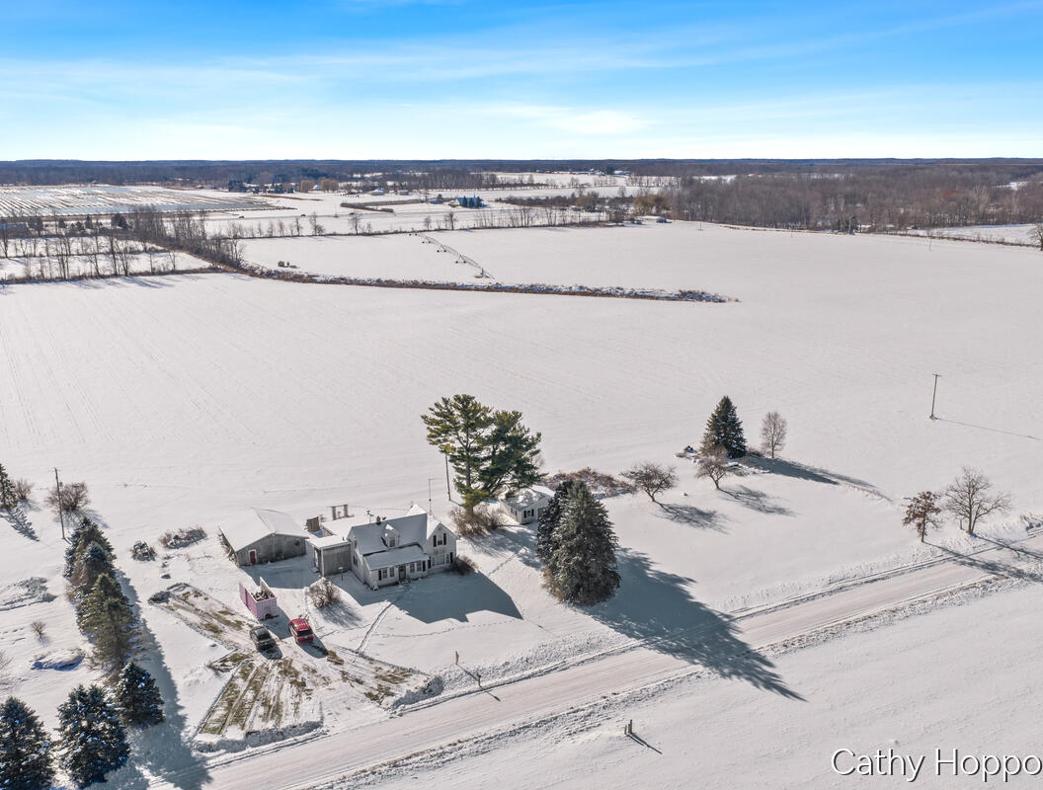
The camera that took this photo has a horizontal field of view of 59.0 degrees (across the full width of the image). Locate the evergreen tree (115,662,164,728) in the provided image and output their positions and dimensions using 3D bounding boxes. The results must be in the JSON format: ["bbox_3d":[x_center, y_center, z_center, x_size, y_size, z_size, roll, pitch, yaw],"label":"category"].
[{"bbox_3d":[-38.107,29.197,91.372,4.797,6.057,4.797,-7,16,-24],"label":"evergreen tree"}]

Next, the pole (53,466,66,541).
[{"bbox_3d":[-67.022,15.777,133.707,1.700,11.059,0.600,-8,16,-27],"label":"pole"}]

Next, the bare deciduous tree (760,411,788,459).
[{"bbox_3d":[46.415,7.477,169.548,5.087,8.917,4.832,4,15,15],"label":"bare deciduous tree"}]

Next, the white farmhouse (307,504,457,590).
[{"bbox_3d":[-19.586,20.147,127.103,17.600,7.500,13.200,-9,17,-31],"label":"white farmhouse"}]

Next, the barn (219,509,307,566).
[{"bbox_3d":[-37.352,20.080,133.849,10.000,4.300,10.800,-7,16,-26],"label":"barn"}]

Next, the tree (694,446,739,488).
[{"bbox_3d":[32.492,12.462,154.326,7.110,6.887,6.755,3,15,12],"label":"tree"}]

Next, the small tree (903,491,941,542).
[{"bbox_3d":[57.520,17.547,132.388,5.532,7.884,5.256,7,16,24],"label":"small tree"}]

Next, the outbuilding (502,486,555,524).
[{"bbox_3d":[2.232,17.312,147.711,8.800,3.500,7.000,-8,16,-28],"label":"outbuilding"}]

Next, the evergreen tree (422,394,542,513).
[{"bbox_3d":[-6.396,9.380,144.683,18.920,19.530,15.130,0,14,0],"label":"evergreen tree"}]

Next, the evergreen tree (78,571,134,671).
[{"bbox_3d":[-45.756,24.876,101.884,6.140,11.010,6.140,0,14,0],"label":"evergreen tree"}]

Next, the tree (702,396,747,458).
[{"bbox_3d":[38.866,5.732,175.139,8.550,11.260,8.550,0,14,0],"label":"tree"}]

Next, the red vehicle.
[{"bbox_3d":[-25.669,27.283,107.523,1.820,1.680,4.400,-8,16,-27],"label":"red vehicle"}]

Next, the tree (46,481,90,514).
[{"bbox_3d":[-72.714,16.105,147.858,6.980,5.080,6.980,0,14,0],"label":"tree"}]

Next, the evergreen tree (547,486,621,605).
[{"bbox_3d":[8.183,18.515,118.539,9.020,14.870,9.020,0,14,0],"label":"evergreen tree"}]

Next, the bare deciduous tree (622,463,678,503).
[{"bbox_3d":[20.595,14.251,148.428,8.747,6.398,8.310,2,15,8],"label":"bare deciduous tree"}]

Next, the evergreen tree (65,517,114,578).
[{"bbox_3d":[-57.866,20.109,123.922,7.170,7.511,7.170,-7,16,-26],"label":"evergreen tree"}]

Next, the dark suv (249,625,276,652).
[{"bbox_3d":[-30.760,28.074,108.248,1.850,1.600,4.600,-9,17,-31],"label":"dark suv"}]

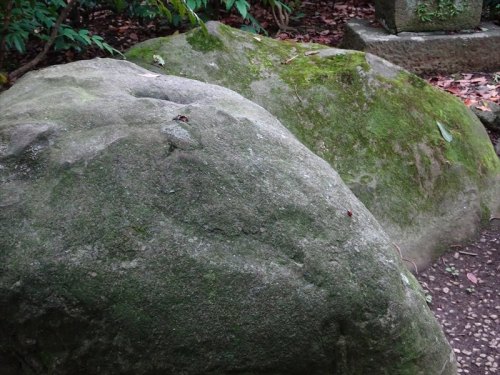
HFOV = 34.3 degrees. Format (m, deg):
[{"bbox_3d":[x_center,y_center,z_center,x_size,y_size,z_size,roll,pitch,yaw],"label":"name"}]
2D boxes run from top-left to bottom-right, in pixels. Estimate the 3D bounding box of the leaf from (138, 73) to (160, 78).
[{"bbox_3d":[-0.330,-0.367,2.655,0.073,0.012,0.035,-2,24,0],"label":"leaf"}]

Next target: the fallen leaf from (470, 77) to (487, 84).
[{"bbox_3d":[1.375,-0.644,4.869,0.110,0.025,0.060,-11,25,-20],"label":"fallen leaf"}]

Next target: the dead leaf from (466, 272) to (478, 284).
[{"bbox_3d":[0.780,0.319,2.837,0.034,0.010,0.076,-7,24,-11],"label":"dead leaf"}]

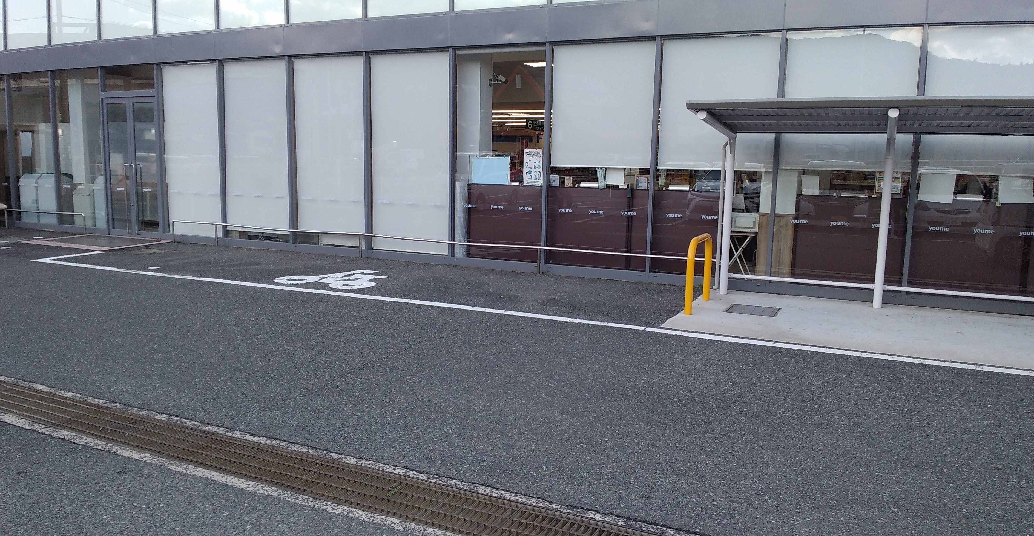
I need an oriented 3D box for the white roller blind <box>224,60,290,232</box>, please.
[{"bbox_3d":[-4.285,-1.983,10.772,1.367,2.803,0.070,5,9,22],"label":"white roller blind"}]

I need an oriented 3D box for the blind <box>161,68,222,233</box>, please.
[{"bbox_3d":[-6.213,-2.227,12.524,1.456,3.208,0.080,5,8,22],"label":"blind"}]

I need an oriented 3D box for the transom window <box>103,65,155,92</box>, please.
[{"bbox_3d":[-7.636,-3.725,12.836,1.472,0.464,0.100,5,8,22],"label":"transom window"}]

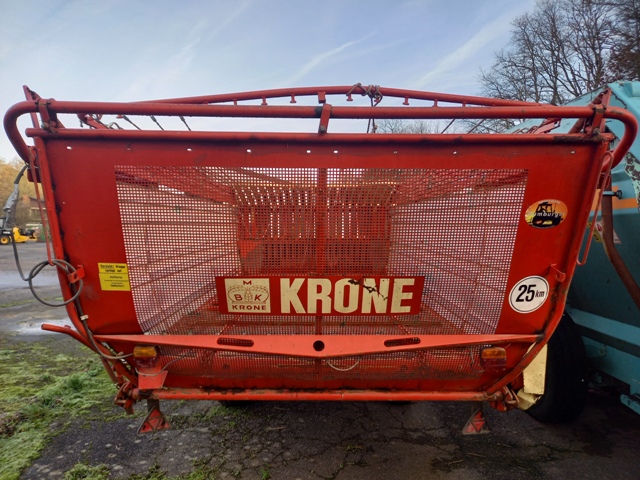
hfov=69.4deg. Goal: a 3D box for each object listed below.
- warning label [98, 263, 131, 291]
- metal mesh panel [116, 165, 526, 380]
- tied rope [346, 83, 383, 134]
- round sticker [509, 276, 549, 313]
[{"bbox_3d":[-0.948,0.171,2.132,0.133,0.141,0.005,0,24,2],"label":"warning label"},{"bbox_3d":[0.021,0.240,2.199,1.745,1.200,0.080,0,27,-2],"label":"metal mesh panel"},{"bbox_3d":[0.212,-0.617,2.200,0.172,0.255,0.080,0,2,-2],"label":"tied rope"},{"bbox_3d":[1.000,0.261,2.213,0.200,0.200,0.005,0,23,-6],"label":"round sticker"}]

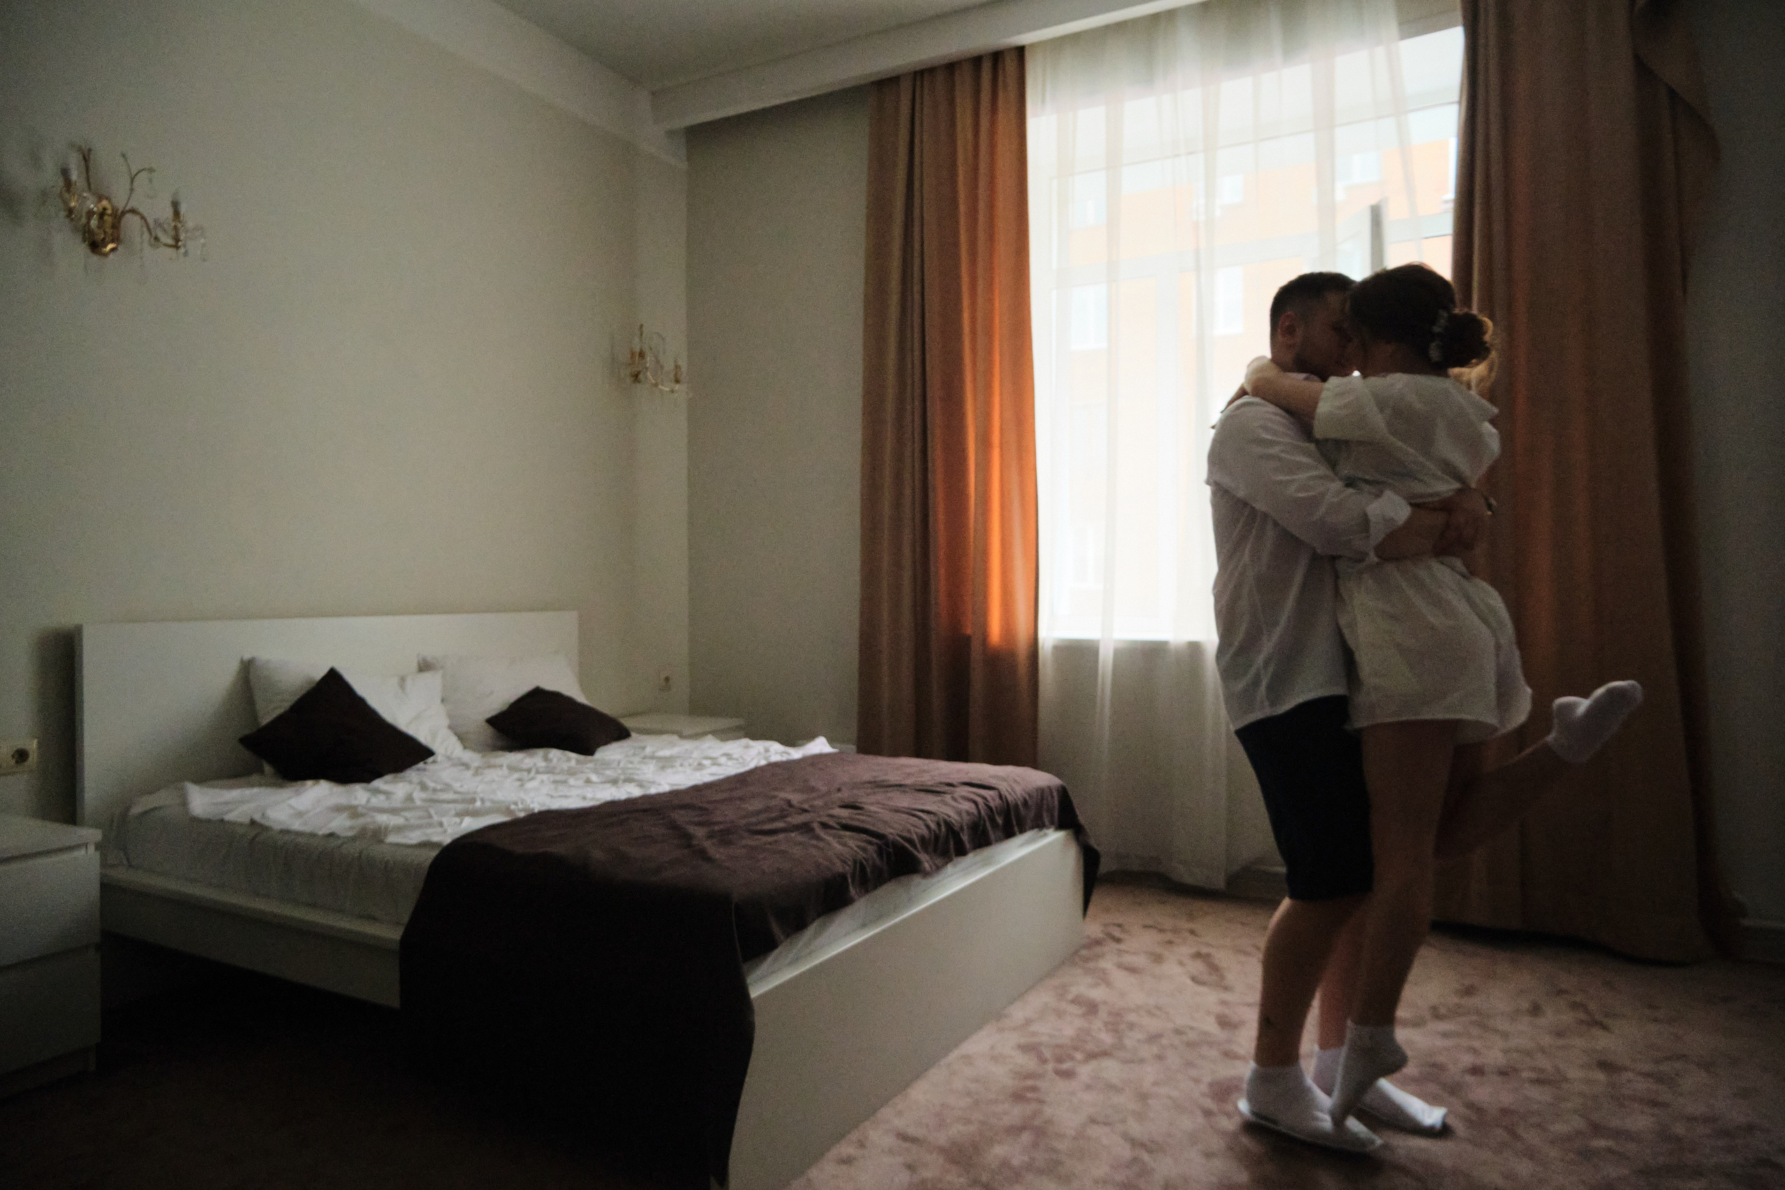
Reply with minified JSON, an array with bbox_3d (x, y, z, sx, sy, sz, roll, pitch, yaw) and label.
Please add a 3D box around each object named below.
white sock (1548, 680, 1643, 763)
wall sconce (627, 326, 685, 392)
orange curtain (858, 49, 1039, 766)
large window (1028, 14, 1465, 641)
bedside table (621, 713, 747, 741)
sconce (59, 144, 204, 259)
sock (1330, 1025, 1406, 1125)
[{"bbox_3d":[1.281,0.230,2.080,0.195,0.125,0.090,-24,-15,37],"label":"white sock"},{"bbox_3d":[-1.026,-1.029,4.884,0.180,0.270,0.330,0,0,29],"label":"wall sconce"},{"bbox_3d":[0.204,-0.515,4.477,0.770,3.150,0.170,0,0,29],"label":"orange curtain"},{"bbox_3d":[1.267,-0.865,4.181,1.780,2.080,0.250,0,0,29],"label":"large window"},{"bbox_3d":[-0.937,0.799,4.683,0.480,0.550,0.400,0,0,29],"label":"bedside table"},{"bbox_3d":[-2.036,-1.022,3.032,0.180,0.270,0.330,0,0,29],"label":"sconce"},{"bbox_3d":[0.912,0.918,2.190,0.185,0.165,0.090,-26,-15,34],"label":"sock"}]

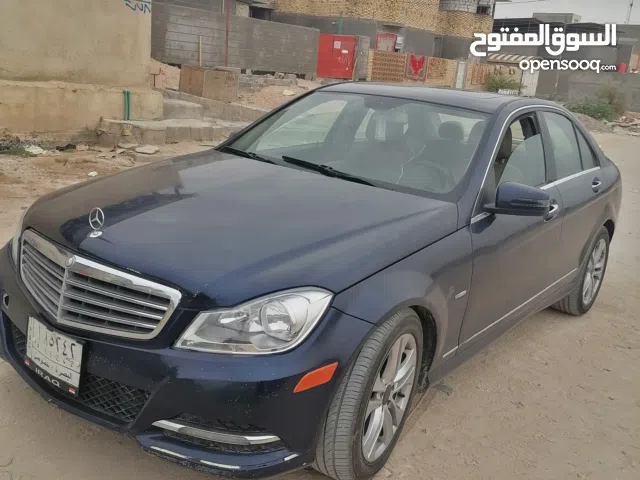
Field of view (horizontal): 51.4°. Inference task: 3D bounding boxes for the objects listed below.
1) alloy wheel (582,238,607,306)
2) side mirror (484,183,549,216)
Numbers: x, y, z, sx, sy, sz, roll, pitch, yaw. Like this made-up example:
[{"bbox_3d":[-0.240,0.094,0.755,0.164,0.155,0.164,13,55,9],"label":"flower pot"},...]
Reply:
[{"bbox_3d":[1.835,0.198,4.650,0.170,0.468,0.468,15,16,34],"label":"alloy wheel"},{"bbox_3d":[0.900,-0.181,3.018,0.255,0.150,0.150,12,15,21],"label":"side mirror"}]

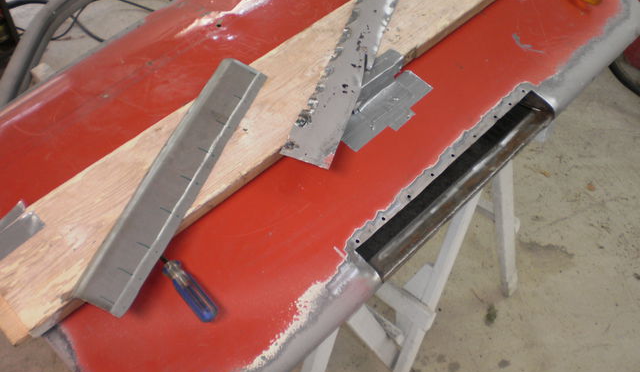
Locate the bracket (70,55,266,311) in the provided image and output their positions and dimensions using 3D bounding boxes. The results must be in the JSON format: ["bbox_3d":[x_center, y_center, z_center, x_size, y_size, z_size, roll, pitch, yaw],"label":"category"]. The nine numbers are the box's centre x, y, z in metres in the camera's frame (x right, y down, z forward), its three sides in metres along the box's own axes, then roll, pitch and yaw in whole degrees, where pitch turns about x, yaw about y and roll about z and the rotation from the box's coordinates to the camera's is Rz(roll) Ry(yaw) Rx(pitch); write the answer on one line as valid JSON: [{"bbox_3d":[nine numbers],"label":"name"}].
[{"bbox_3d":[-0.180,-0.013,0.860,0.064,0.027,0.403,23,56,3],"label":"bracket"}]

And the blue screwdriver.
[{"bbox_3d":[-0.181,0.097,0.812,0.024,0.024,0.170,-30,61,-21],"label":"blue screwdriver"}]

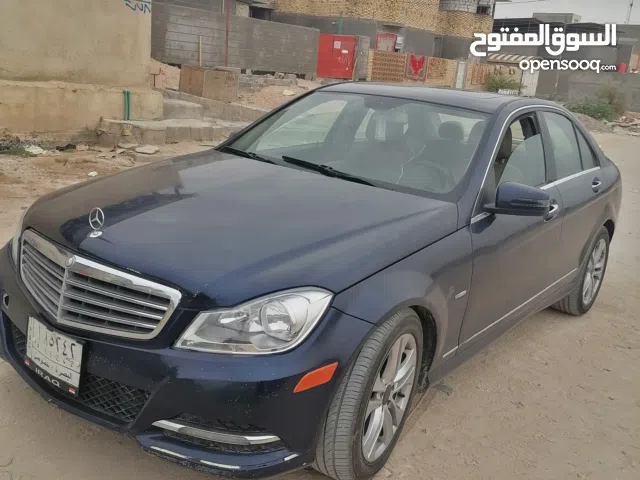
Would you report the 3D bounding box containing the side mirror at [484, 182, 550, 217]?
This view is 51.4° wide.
[{"bbox_3d":[0.900,-0.181,3.018,0.255,0.150,0.150,12,15,21],"label":"side mirror"}]

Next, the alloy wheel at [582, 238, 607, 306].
[{"bbox_3d":[1.835,0.198,4.650,0.170,0.468,0.468,15,16,34],"label":"alloy wheel"}]

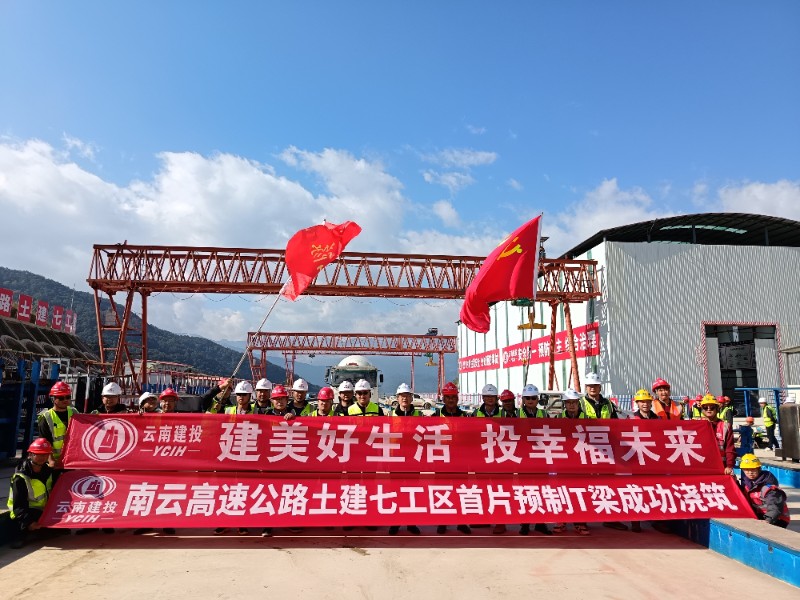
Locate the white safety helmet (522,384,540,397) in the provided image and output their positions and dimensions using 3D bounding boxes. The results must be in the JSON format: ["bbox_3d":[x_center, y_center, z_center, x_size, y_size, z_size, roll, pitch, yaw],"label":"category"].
[{"bbox_3d":[1.673,1.156,7.056,0.220,0.160,0.280,0,-9,0],"label":"white safety helmet"}]

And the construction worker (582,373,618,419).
[{"bbox_3d":[2.670,1.937,7.305,0.540,1.936,0.360,0,-9,5],"label":"construction worker"}]

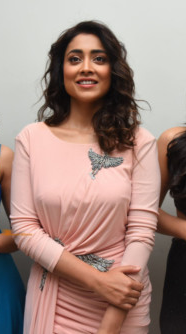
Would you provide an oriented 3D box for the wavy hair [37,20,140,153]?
[{"bbox_3d":[-0.013,-0.225,1.190,0.285,0.370,0.235,0,0,-2],"label":"wavy hair"}]

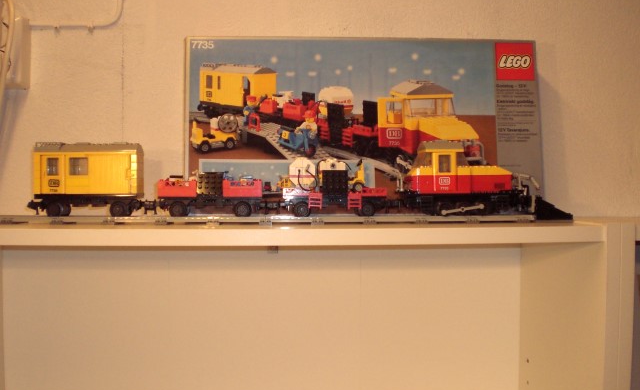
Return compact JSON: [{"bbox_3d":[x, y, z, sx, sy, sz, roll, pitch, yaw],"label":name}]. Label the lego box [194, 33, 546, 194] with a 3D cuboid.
[{"bbox_3d":[0.063,-0.089,0.994,0.498,0.259,0.062,0,-7,-3],"label":"lego box"}]

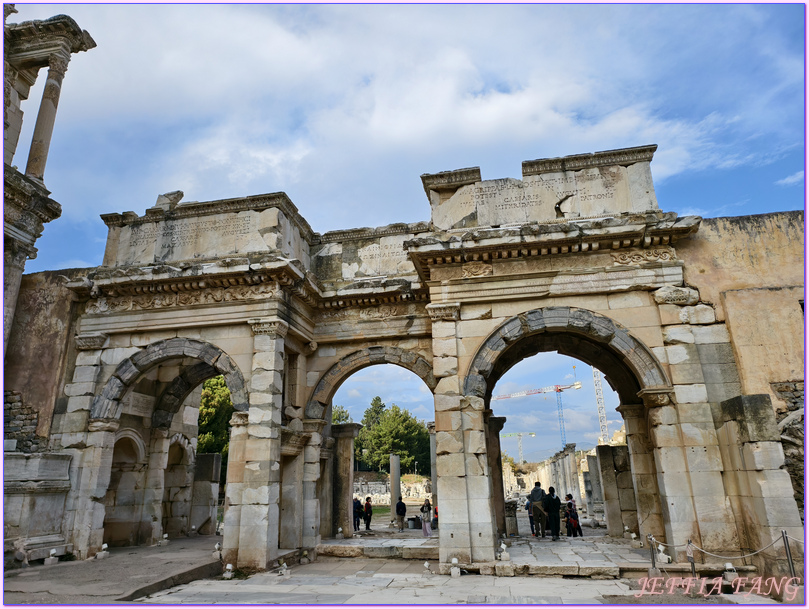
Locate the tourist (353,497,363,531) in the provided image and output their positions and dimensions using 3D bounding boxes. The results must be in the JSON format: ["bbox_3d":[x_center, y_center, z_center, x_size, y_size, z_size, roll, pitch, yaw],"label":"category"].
[{"bbox_3d":[-2.592,11.287,28.964,0.550,1.700,0.380,11,-22,-34],"label":"tourist"}]

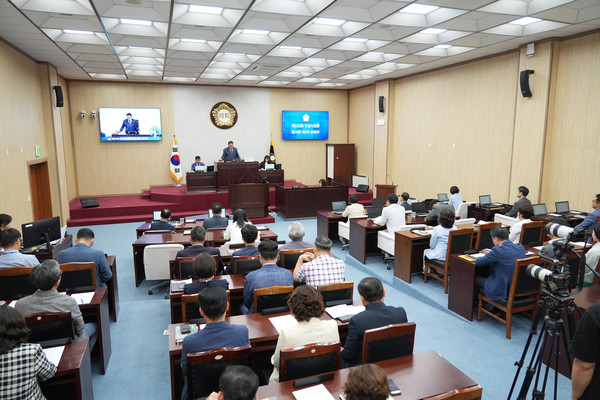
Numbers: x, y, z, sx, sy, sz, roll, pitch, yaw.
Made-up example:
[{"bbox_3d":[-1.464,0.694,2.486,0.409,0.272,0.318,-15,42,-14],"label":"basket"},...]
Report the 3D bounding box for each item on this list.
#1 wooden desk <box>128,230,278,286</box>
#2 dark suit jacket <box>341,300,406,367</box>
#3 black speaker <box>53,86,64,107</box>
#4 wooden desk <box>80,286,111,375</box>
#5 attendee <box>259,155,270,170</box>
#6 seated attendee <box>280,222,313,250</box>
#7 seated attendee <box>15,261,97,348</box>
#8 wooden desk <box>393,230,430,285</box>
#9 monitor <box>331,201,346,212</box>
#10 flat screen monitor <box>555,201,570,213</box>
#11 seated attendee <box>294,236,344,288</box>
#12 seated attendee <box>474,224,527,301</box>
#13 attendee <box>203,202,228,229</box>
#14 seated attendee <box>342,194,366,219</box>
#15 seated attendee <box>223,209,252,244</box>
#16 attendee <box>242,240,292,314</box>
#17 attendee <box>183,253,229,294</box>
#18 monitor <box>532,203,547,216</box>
[{"bbox_3d":[-1.646,1.010,7.228,2.420,0.740,0.700,-2,9,-13],"label":"wooden desk"},{"bbox_3d":[0.532,1.050,3.145,0.520,0.630,0.420,-3,9,-16],"label":"dark suit jacket"},{"bbox_3d":[-6.935,-2.993,11.534,0.250,0.600,0.200,13,15,30],"label":"black speaker"},{"bbox_3d":[-2.568,1.361,3.959,1.200,0.730,0.460,-3,9,-14],"label":"wooden desk"},{"bbox_3d":[-1.247,-1.126,15.489,0.480,1.230,0.700,-3,10,-19],"label":"attendee"},{"bbox_3d":[-0.072,0.862,5.314,0.480,1.224,0.750,-2,9,-14],"label":"seated attendee"},{"bbox_3d":[-2.129,1.149,3.548,0.560,1.260,0.800,-2,9,-11],"label":"seated attendee"},{"bbox_3d":[2.375,0.850,6.619,1.750,0.730,0.470,-4,10,-24],"label":"wooden desk"},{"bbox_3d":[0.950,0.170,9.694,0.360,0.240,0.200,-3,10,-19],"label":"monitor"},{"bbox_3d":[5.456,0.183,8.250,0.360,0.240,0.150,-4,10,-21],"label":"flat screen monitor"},{"bbox_3d":[0.186,1.038,4.409,0.560,1.300,0.780,-3,10,-19],"label":"seated attendee"},{"bbox_3d":[2.491,0.952,5.116,0.580,1.230,0.850,-3,10,-19],"label":"seated attendee"},{"bbox_3d":[-1.623,0.650,7.860,0.500,1.243,0.750,-3,9,-15],"label":"attendee"},{"bbox_3d":[1.193,0.516,9.025,0.520,1.260,0.750,-4,10,-23],"label":"seated attendee"},{"bbox_3d":[-1.110,0.767,7.134,0.520,1.240,0.750,-3,9,-15],"label":"seated attendee"},{"bbox_3d":[-0.346,1.005,4.111,0.500,1.314,0.780,-3,9,-15],"label":"attendee"},{"bbox_3d":[-0.914,1.071,3.993,0.440,1.224,0.750,-2,9,-14],"label":"attendee"},{"bbox_3d":[4.376,0.197,7.300,0.360,0.250,0.080,-5,10,-28],"label":"monitor"}]

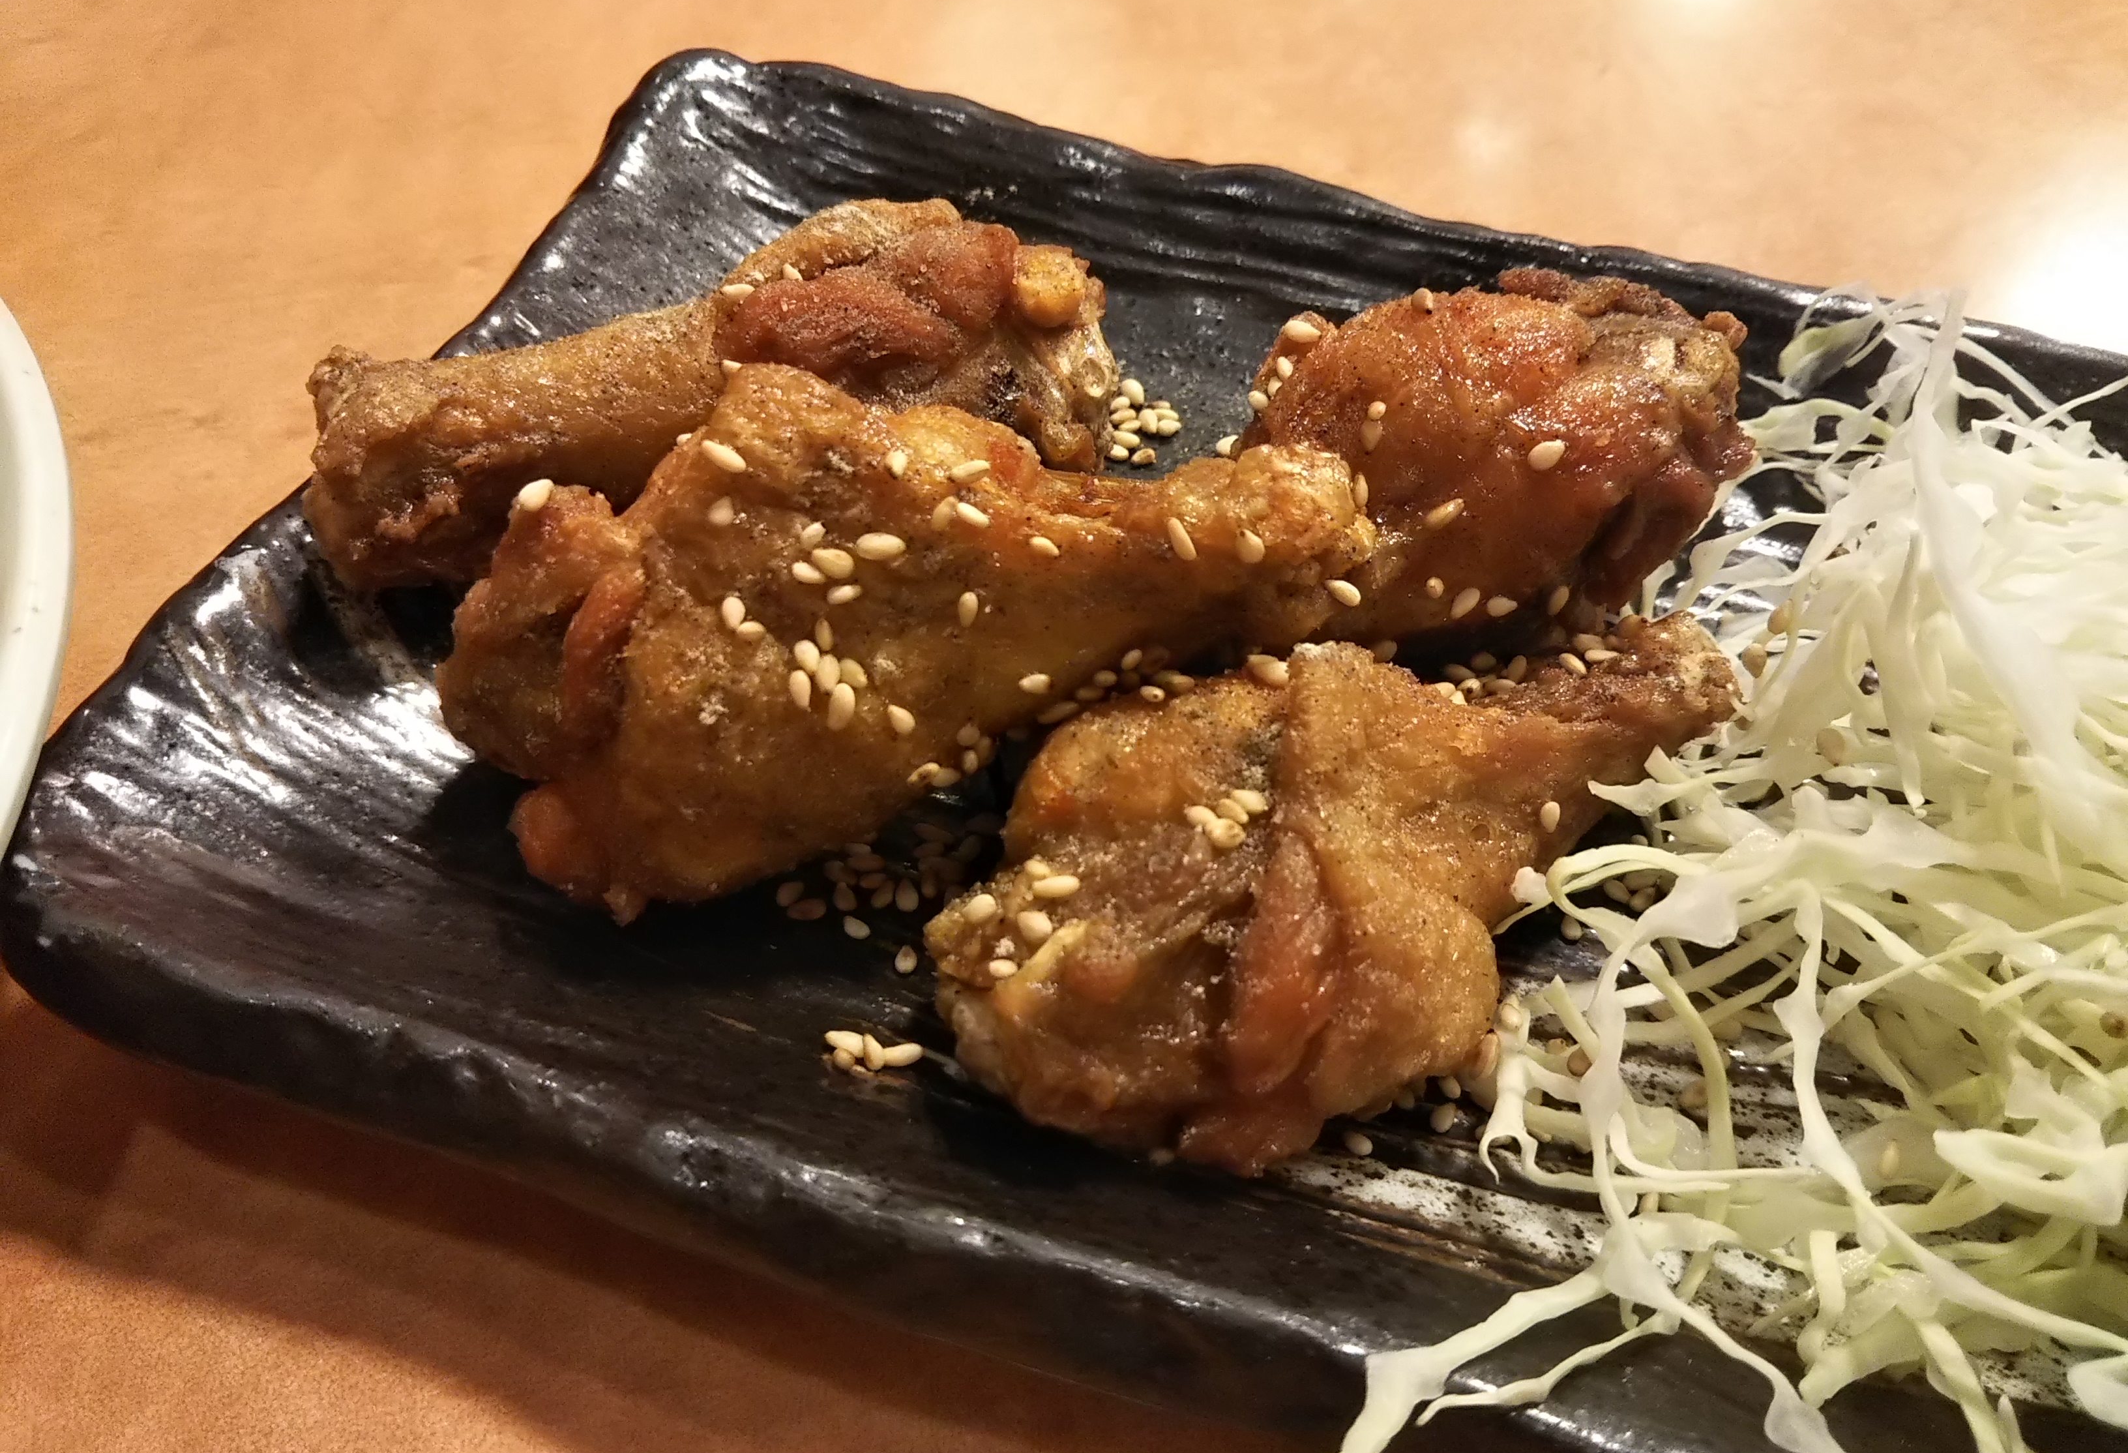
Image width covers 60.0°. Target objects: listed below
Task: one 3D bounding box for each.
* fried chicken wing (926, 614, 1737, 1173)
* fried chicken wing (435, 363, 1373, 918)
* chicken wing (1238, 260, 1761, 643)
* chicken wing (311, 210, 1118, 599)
[{"bbox_3d":[0.030,0.009,0.168,0.087,0.040,0.043,-22,54,-21],"label":"fried chicken wing"},{"bbox_3d":[-0.013,-0.011,0.179,0.094,0.044,0.045,-11,50,-13],"label":"fried chicken wing"},{"bbox_3d":[0.041,-0.027,0.202,0.069,0.038,0.039,-22,54,-21],"label":"chicken wing"},{"bbox_3d":[-0.038,-0.035,0.206,0.091,0.035,0.035,-16,52,-17],"label":"chicken wing"}]

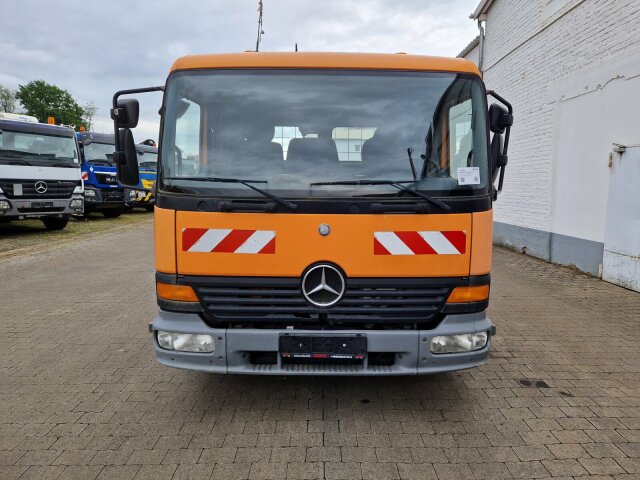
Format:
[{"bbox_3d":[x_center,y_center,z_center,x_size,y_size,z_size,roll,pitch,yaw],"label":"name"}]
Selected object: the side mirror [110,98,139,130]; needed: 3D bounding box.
[{"bbox_3d":[-1.287,-0.839,2.820,0.200,0.200,0.120,4,8,27],"label":"side mirror"}]

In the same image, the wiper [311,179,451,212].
[{"bbox_3d":[0.371,-0.273,2.610,0.860,0.190,0.090,0,7,0],"label":"wiper"}]

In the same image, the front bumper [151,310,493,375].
[{"bbox_3d":[0.017,0.622,2.724,2.180,0.360,0.420,0,7,0],"label":"front bumper"}]

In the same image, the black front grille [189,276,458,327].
[{"bbox_3d":[0.017,0.373,2.614,1.670,0.310,0.130,0,7,0],"label":"black front grille"}]

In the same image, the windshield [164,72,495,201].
[{"bbox_3d":[0.025,-0.679,2.698,2.110,0.800,0.320,0,7,0],"label":"windshield"}]

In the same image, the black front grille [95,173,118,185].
[{"bbox_3d":[-9.467,-2.783,19.400,1.500,0.480,0.180,-6,9,-42],"label":"black front grille"}]

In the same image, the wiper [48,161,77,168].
[{"bbox_3d":[-8.781,-2.575,14.500,0.880,0.200,0.140,-6,10,-44],"label":"wiper"}]

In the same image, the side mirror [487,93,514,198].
[{"bbox_3d":[1.254,-0.637,2.903,0.310,0.700,0.160,-5,9,-36],"label":"side mirror"}]

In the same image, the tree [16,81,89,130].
[{"bbox_3d":[-23.324,-8.579,37.460,7.000,10.800,7.000,0,7,0],"label":"tree"}]

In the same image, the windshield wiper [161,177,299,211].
[{"bbox_3d":[-0.549,-0.289,2.640,0.850,0.190,0.110,1,7,4],"label":"windshield wiper"}]

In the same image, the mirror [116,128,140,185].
[{"bbox_3d":[-1.277,-0.557,2.846,0.200,0.380,0.120,4,8,27],"label":"mirror"}]

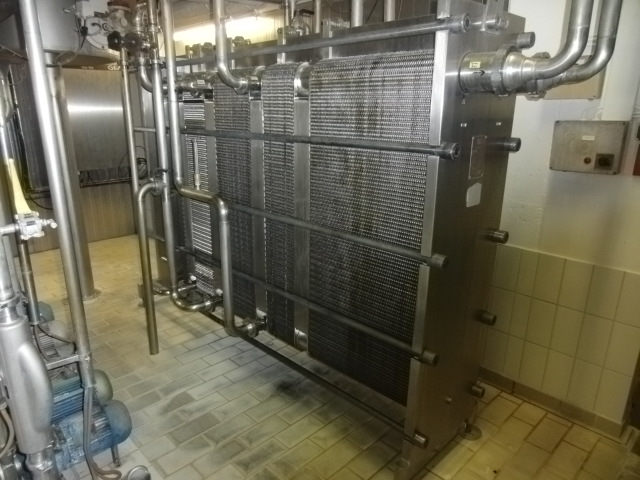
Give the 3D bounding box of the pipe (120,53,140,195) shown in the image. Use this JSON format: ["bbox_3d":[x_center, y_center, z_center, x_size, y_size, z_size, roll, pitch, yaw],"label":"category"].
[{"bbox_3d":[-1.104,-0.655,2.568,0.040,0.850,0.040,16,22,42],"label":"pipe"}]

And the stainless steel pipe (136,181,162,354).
[{"bbox_3d":[-0.916,0.175,2.425,0.060,0.970,0.120,16,22,42],"label":"stainless steel pipe"}]

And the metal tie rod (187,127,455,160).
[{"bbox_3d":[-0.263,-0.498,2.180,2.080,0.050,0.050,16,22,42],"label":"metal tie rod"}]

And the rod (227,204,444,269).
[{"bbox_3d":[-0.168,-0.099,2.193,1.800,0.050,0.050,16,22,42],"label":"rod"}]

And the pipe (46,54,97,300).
[{"bbox_3d":[-2.027,-0.459,3.575,0.150,1.940,0.150,16,22,42],"label":"pipe"}]

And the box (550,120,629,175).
[{"bbox_3d":[1.211,-0.420,2.000,0.280,0.220,0.090,16,22,42],"label":"box"}]

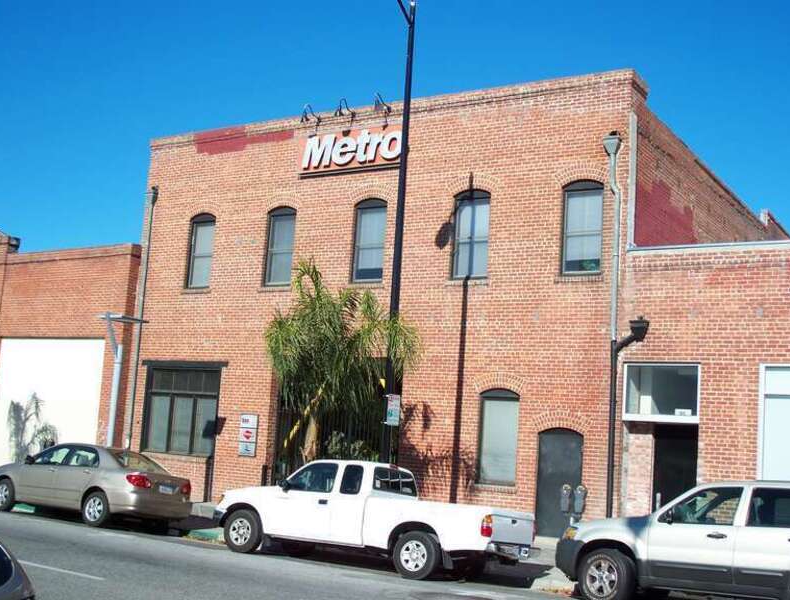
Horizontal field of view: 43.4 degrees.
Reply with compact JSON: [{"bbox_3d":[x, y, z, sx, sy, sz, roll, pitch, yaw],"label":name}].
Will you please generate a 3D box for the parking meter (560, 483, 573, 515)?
[{"bbox_3d":[2.548,2.946,14.744,0.160,0.468,0.130,-1,-9,32],"label":"parking meter"}]

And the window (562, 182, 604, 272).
[{"bbox_3d":[3.680,-1.420,19.421,0.825,1.883,0.150,-1,-9,32],"label":"window"}]

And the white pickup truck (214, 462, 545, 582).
[{"bbox_3d":[-0.379,3.246,15.080,5.120,1.570,1.700,-1,-14,32],"label":"white pickup truck"}]

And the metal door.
[{"bbox_3d":[3.091,3.419,18.671,0.908,2.025,0.120,-1,-9,32],"label":"metal door"}]

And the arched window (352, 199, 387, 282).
[{"bbox_3d":[-0.557,-1.321,22.097,0.843,1.883,0.150,-1,-9,32],"label":"arched window"}]

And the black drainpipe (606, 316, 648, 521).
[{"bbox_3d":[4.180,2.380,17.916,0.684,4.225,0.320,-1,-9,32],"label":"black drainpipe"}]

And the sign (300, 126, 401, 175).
[{"bbox_3d":[-1.077,-3.384,22.570,2.945,0.993,0.200,-1,-9,32],"label":"sign"}]

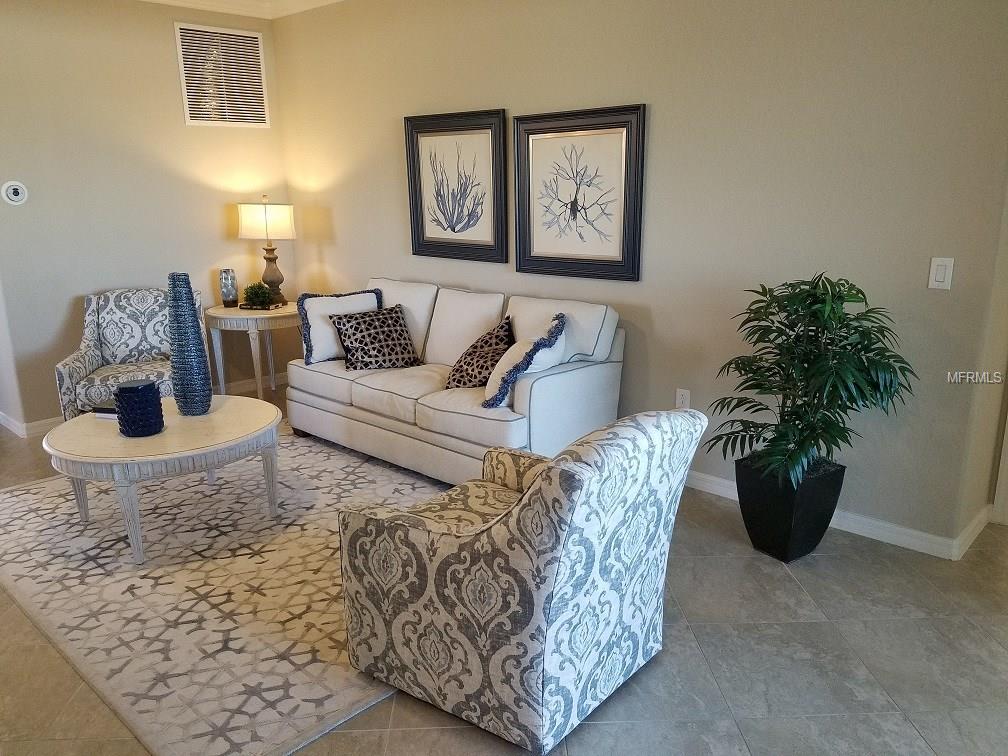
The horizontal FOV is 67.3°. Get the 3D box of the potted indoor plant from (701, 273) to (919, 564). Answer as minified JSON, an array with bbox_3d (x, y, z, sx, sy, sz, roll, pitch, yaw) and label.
[{"bbox_3d":[1.230,0.174,3.120,0.770,1.204,0.724,12,19,42],"label":"potted indoor plant"}]

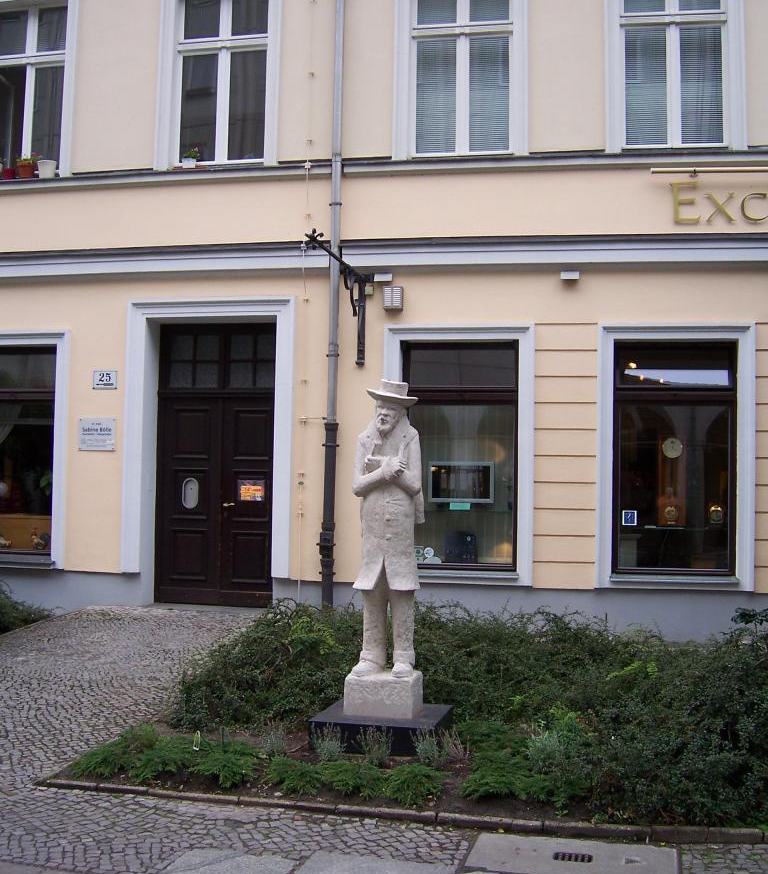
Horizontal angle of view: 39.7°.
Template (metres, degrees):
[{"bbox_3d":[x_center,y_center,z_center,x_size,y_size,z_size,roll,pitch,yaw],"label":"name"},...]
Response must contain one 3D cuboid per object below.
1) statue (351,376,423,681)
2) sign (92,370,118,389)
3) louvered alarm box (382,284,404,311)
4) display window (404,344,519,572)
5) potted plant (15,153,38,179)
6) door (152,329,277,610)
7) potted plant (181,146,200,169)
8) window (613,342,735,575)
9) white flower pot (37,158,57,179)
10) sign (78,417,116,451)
[{"bbox_3d":[0.018,0.549,6.360,0.400,1.750,0.370,1,-2,11],"label":"statue"},{"bbox_3d":[-2.977,-0.609,11.381,0.270,0.190,0.020,1,-2,11],"label":"sign"},{"bbox_3d":[0.093,-1.358,10.420,0.190,0.230,0.120,1,-2,11],"label":"louvered alarm box"},{"bbox_3d":[0.755,0.184,10.599,1.145,2.272,0.120,0,-3,10],"label":"display window"},{"bbox_3d":[-3.845,-2.922,11.484,0.240,0.260,0.220,0,-3,10],"label":"potted plant"},{"bbox_3d":[-1.784,0.282,11.305,1.330,2.983,0.120,0,-3,10],"label":"door"},{"bbox_3d":[-2.070,-2.995,11.393,0.190,0.240,0.170,1,-2,11],"label":"potted plant"},{"bbox_3d":[2.776,0.201,10.227,1.140,2.240,0.120,0,-3,10],"label":"window"},{"bbox_3d":[-3.578,-2.844,11.300,0.200,0.210,0.200,1,-2,0],"label":"white flower pot"},{"bbox_3d":[-3.059,-0.021,11.370,0.410,0.340,0.020,1,-2,11],"label":"sign"}]

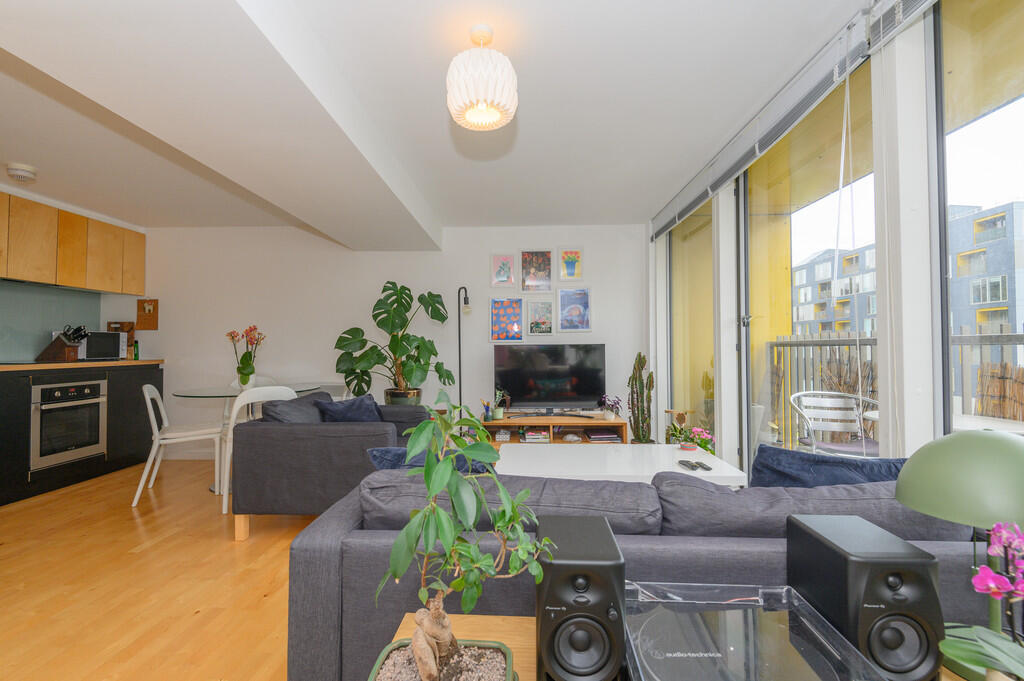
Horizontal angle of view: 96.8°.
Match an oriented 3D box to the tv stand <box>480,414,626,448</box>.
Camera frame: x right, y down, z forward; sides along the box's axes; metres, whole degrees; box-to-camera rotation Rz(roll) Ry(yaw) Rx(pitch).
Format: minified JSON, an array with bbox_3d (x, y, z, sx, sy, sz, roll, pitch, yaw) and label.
[{"bbox_3d":[0.350,0.887,3.885,1.140,0.440,0.550,0,-1,2],"label":"tv stand"}]

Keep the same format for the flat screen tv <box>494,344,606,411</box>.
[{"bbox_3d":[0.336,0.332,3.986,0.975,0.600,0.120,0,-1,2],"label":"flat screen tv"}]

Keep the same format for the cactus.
[{"bbox_3d":[1.094,0.600,3.841,0.220,1.000,0.220,0,-1,2],"label":"cactus"}]

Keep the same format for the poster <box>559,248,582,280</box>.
[{"bbox_3d":[0.555,-0.709,4.246,0.225,0.315,0.025,0,-1,2],"label":"poster"}]

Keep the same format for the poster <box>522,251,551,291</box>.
[{"bbox_3d":[0.233,-0.641,4.253,0.310,0.415,0.025,0,-1,2],"label":"poster"}]

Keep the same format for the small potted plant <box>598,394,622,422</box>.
[{"bbox_3d":[0.823,0.560,3.800,0.195,0.215,0.170,0,-1,2],"label":"small potted plant"}]

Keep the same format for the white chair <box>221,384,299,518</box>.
[{"bbox_3d":[-1.763,0.710,3.215,0.490,0.790,0.490,0,-1,-34],"label":"white chair"}]

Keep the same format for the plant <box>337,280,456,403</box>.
[{"bbox_3d":[-0.950,0.098,3.706,0.920,1.100,0.780,0,-1,2],"label":"plant"}]

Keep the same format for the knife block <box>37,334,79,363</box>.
[{"bbox_3d":[-3.607,0.067,3.606,0.250,0.225,0.100,0,-1,2],"label":"knife block"}]

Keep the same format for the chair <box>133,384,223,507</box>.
[{"bbox_3d":[-2.422,0.712,3.350,0.510,0.800,0.445,1,-1,-30],"label":"chair"}]

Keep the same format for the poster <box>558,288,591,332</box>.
[{"bbox_3d":[0.588,-0.283,4.237,0.310,0.415,0.025,0,-1,2],"label":"poster"}]

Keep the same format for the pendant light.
[{"bbox_3d":[-0.109,-0.981,1.673,0.258,0.315,0.258,0,-1,2],"label":"pendant light"}]

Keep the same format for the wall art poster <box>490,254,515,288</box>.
[{"bbox_3d":[-0.086,-0.647,4.267,0.235,0.320,0.020,0,-1,2],"label":"wall art poster"}]

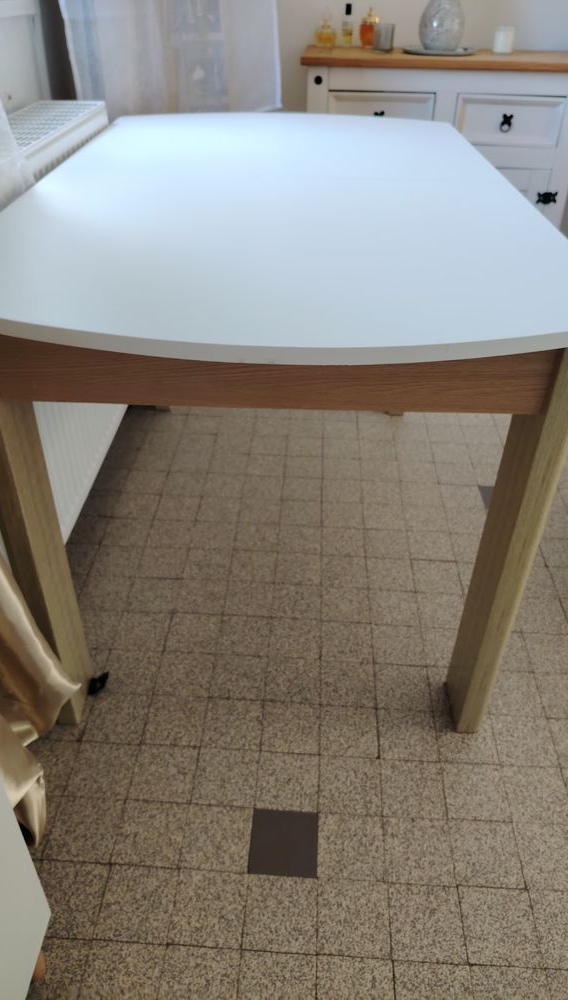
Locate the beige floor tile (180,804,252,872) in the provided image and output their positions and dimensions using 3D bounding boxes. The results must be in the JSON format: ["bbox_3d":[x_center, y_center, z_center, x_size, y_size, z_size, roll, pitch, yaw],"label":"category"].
[{"bbox_3d":[-0.098,0.511,1.046,0.099,0.010,0.099,3,37,2],"label":"beige floor tile"}]

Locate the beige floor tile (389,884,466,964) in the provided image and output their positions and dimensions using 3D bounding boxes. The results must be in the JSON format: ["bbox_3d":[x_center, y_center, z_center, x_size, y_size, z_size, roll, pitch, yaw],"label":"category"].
[{"bbox_3d":[0.196,0.584,0.958,0.099,0.010,0.099,3,37,2],"label":"beige floor tile"}]

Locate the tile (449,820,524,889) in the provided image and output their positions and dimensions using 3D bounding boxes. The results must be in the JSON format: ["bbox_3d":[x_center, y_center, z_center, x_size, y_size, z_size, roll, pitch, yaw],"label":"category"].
[{"bbox_3d":[0.301,0.531,1.035,0.098,0.010,0.098,3,37,2],"label":"tile"}]

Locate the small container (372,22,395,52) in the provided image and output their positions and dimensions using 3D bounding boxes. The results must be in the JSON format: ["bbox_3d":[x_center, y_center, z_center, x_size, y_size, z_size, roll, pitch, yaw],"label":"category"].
[{"bbox_3d":[0.334,-1.530,2.292,0.063,0.077,0.063,3,37,2],"label":"small container"}]

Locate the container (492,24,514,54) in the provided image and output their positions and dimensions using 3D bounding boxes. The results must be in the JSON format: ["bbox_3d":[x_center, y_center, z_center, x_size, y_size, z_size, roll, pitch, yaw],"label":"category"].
[{"bbox_3d":[0.777,-1.629,2.456,0.073,0.083,0.073,3,37,2],"label":"container"}]

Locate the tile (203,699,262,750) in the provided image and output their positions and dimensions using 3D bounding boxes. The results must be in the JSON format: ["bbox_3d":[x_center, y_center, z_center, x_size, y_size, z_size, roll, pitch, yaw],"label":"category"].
[{"bbox_3d":[-0.089,0.393,1.207,0.098,0.010,0.098,3,37,2],"label":"tile"}]

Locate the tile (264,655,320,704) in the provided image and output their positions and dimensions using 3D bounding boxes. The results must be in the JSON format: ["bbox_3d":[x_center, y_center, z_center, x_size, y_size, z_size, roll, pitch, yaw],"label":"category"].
[{"bbox_3d":[0.017,0.337,1.281,0.099,0.010,0.099,3,37,2],"label":"tile"}]

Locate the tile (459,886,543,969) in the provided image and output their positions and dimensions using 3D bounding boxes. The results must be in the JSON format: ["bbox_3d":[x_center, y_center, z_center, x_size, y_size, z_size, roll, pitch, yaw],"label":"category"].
[{"bbox_3d":[0.298,0.593,0.961,0.100,0.010,0.100,3,37,2],"label":"tile"}]

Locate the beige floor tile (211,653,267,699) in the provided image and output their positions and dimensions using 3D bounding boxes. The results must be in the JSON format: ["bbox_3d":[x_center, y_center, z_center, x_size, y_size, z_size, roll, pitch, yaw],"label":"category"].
[{"bbox_3d":[-0.085,0.333,1.287,0.098,0.010,0.098,3,37,2],"label":"beige floor tile"}]

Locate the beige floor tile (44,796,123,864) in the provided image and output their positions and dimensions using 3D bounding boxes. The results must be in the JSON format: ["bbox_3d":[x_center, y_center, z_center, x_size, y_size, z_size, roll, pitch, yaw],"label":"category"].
[{"bbox_3d":[-0.299,0.505,1.058,0.100,0.010,0.100,3,37,2],"label":"beige floor tile"}]

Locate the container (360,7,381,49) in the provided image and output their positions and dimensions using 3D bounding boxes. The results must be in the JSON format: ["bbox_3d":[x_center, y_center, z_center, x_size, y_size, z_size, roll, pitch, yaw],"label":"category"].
[{"bbox_3d":[0.310,-1.659,2.437,0.068,0.118,0.050,3,37,2],"label":"container"}]

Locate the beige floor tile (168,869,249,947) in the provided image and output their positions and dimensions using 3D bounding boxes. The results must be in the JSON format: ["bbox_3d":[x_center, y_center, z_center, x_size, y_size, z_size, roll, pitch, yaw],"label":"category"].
[{"bbox_3d":[-0.104,0.572,0.968,0.100,0.010,0.100,3,37,2],"label":"beige floor tile"}]

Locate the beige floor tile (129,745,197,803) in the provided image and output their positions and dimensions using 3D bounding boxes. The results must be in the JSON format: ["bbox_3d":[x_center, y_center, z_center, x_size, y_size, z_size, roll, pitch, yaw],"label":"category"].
[{"bbox_3d":[-0.193,0.447,1.128,0.099,0.010,0.099,3,37,2],"label":"beige floor tile"}]

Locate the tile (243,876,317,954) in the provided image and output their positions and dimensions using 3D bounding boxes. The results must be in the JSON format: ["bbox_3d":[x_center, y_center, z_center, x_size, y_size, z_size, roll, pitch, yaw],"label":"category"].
[{"bbox_3d":[-0.003,0.577,0.965,0.100,0.010,0.100,3,37,2],"label":"tile"}]

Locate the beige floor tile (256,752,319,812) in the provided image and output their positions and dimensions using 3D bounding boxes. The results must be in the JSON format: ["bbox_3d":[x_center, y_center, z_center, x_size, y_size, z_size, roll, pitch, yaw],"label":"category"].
[{"bbox_3d":[0.007,0.457,1.123,0.100,0.010,0.100,3,37,2],"label":"beige floor tile"}]

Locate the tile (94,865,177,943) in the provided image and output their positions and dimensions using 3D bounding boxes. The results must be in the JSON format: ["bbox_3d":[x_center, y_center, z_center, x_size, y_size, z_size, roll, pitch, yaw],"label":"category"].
[{"bbox_3d":[-0.204,0.566,0.972,0.100,0.010,0.100,3,37,2],"label":"tile"}]

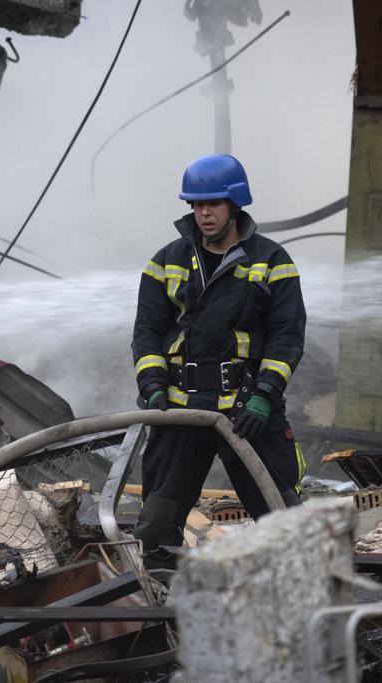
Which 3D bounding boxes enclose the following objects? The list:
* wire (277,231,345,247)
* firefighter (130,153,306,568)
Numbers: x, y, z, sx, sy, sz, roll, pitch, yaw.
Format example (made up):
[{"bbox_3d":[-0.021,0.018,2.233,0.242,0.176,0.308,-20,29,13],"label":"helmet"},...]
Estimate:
[{"bbox_3d":[0.547,-0.468,31.000,0.330,0.075,0.100,0,1,0],"label":"wire"},{"bbox_3d":[0.105,0.214,24.200,0.660,1.760,0.460,0,1,15],"label":"firefighter"}]

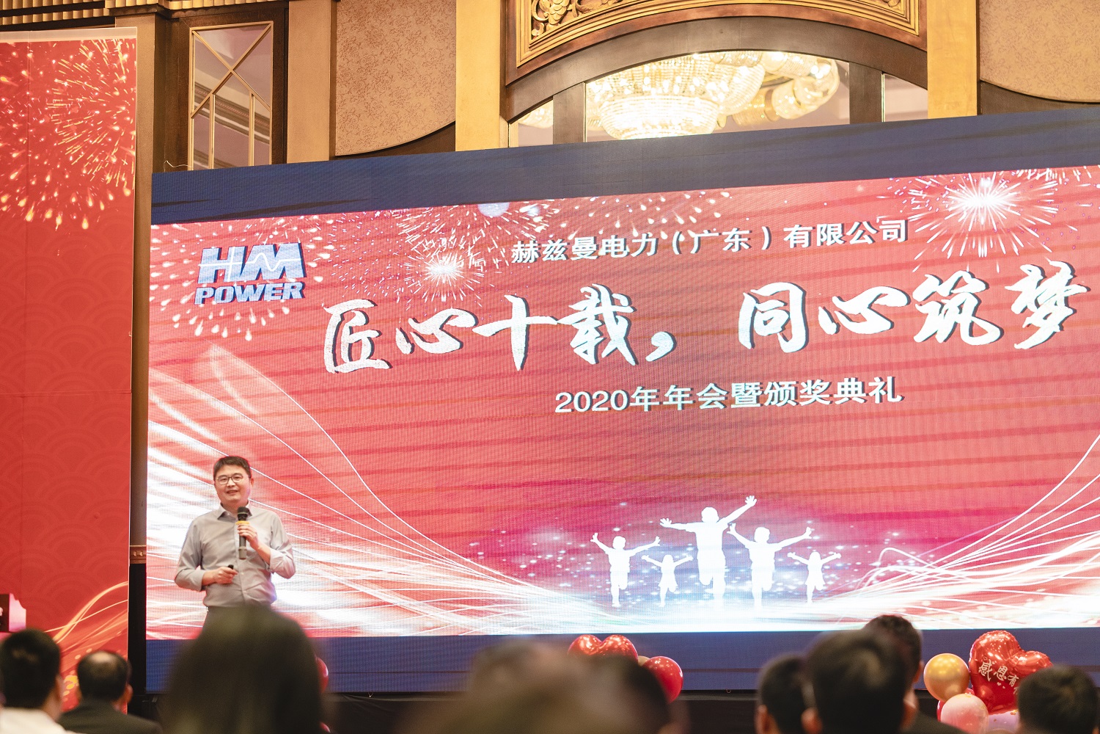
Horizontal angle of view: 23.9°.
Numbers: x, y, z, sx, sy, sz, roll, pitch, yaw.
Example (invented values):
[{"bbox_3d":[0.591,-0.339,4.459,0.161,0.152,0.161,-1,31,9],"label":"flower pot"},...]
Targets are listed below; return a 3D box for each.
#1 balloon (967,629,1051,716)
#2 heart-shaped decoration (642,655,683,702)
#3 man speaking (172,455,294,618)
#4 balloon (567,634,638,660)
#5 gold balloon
[{"bbox_3d":[1.984,1.343,11.300,0.365,0.345,0.200,22,-6,6],"label":"balloon"},{"bbox_3d":[0.497,1.410,11.700,0.210,0.220,0.210,0,-7,0],"label":"heart-shaped decoration"},{"bbox_3d":[-1.516,1.286,12.500,0.580,1.720,0.380,0,-7,-2],"label":"man speaking"},{"bbox_3d":[0.240,1.367,11.700,0.330,0.330,0.200,0,-7,0],"label":"balloon"},{"bbox_3d":[1.747,1.364,11.400,0.205,0.215,0.205,-1,-7,9],"label":"gold balloon"}]

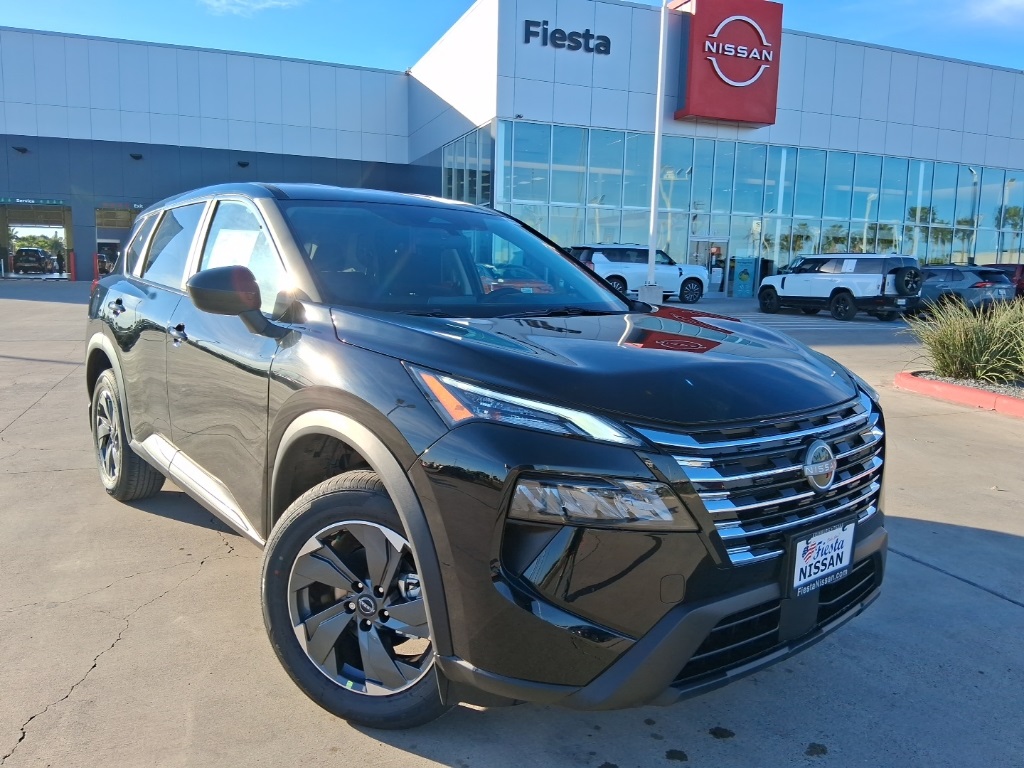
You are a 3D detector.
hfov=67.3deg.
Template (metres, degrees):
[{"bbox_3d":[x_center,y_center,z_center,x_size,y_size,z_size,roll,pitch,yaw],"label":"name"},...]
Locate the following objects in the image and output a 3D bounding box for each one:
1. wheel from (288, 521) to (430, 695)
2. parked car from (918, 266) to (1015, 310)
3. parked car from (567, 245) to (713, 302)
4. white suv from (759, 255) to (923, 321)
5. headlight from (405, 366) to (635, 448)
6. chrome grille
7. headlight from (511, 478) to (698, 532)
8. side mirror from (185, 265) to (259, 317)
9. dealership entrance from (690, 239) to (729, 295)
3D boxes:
[{"bbox_3d":[-0.388,0.627,2.248,0.500,0.500,0.190,5,7,20],"label":"wheel"},{"bbox_3d":[13.400,-2.950,24.750,1.860,1.690,4.600,-3,9,-28],"label":"parked car"},{"bbox_3d":[4.379,-3.834,26.762,5.280,1.940,2.080,-2,8,-21],"label":"parked car"},{"bbox_3d":[10.470,-3.160,25.000,2.030,1.970,5.330,-3,9,-28],"label":"white suv"},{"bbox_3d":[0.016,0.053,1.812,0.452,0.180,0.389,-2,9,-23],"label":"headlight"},{"bbox_3d":[0.742,0.233,2.039,1.080,0.340,0.220,-5,11,-40],"label":"chrome grille"},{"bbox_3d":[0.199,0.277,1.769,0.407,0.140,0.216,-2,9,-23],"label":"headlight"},{"bbox_3d":[-0.910,-0.298,2.443,0.250,0.165,0.170,-5,11,-40],"label":"side mirror"},{"bbox_3d":[8.038,-4.741,31.300,1.880,2.360,0.200,-2,8,-21],"label":"dealership entrance"}]

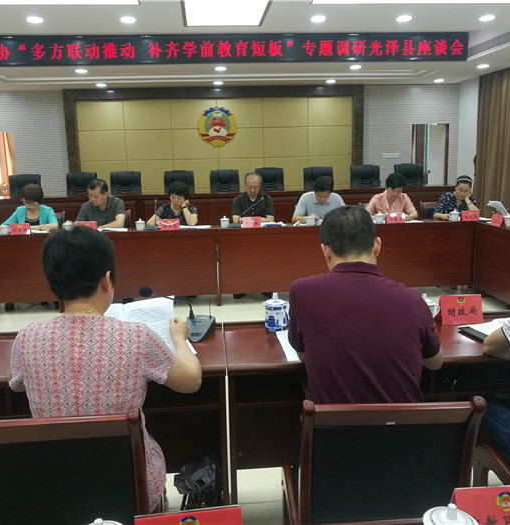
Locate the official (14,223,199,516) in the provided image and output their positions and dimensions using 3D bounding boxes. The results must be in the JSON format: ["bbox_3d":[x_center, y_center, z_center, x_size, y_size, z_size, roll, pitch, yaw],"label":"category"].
[{"bbox_3d":[-0.439,0.480,1.644,0.540,1.200,0.720,-2,10,-1],"label":"official"}]

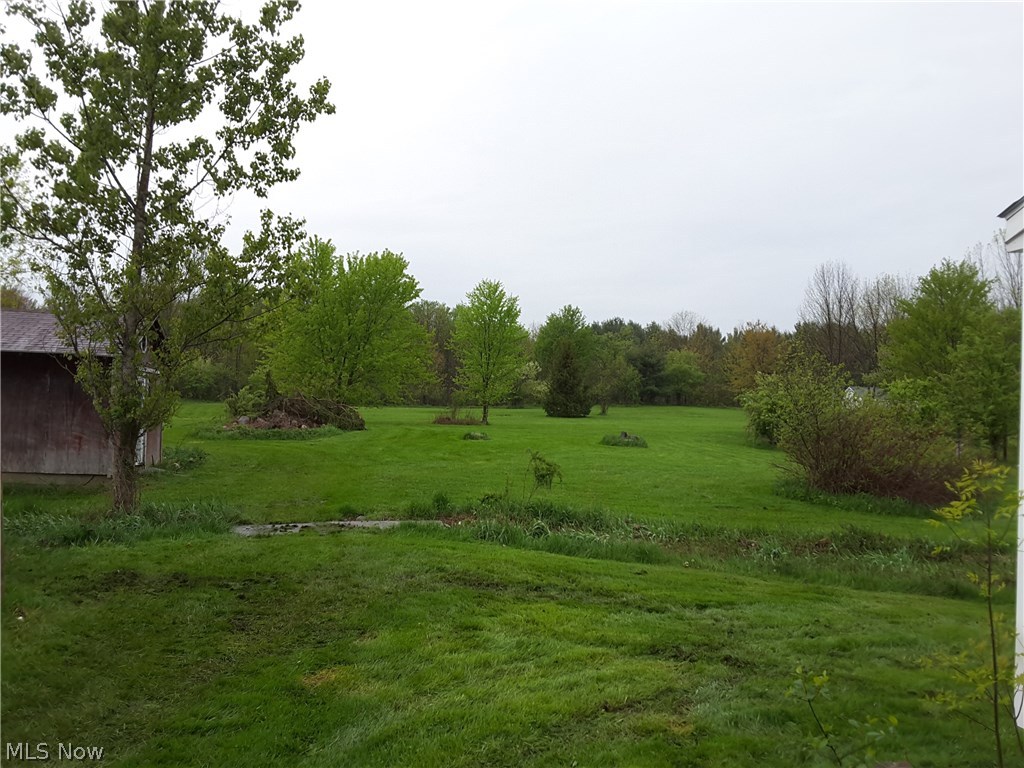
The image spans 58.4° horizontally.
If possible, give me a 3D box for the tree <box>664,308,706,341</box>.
[{"bbox_3d":[20.800,-3.400,110.000,5.600,11.300,5.600,1,0,0],"label":"tree"}]

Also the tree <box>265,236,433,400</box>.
[{"bbox_3d":[-7.840,-2.600,44.000,8.000,8.700,7.600,1,0,0],"label":"tree"}]

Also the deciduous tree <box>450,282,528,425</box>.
[{"bbox_3d":[-1.150,-1.480,43.000,3.700,6.750,3.700,1,0,0],"label":"deciduous tree"}]

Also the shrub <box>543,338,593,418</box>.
[{"bbox_3d":[3.270,-0.320,54.000,2.950,4.700,2.900,1,0,0],"label":"shrub"}]

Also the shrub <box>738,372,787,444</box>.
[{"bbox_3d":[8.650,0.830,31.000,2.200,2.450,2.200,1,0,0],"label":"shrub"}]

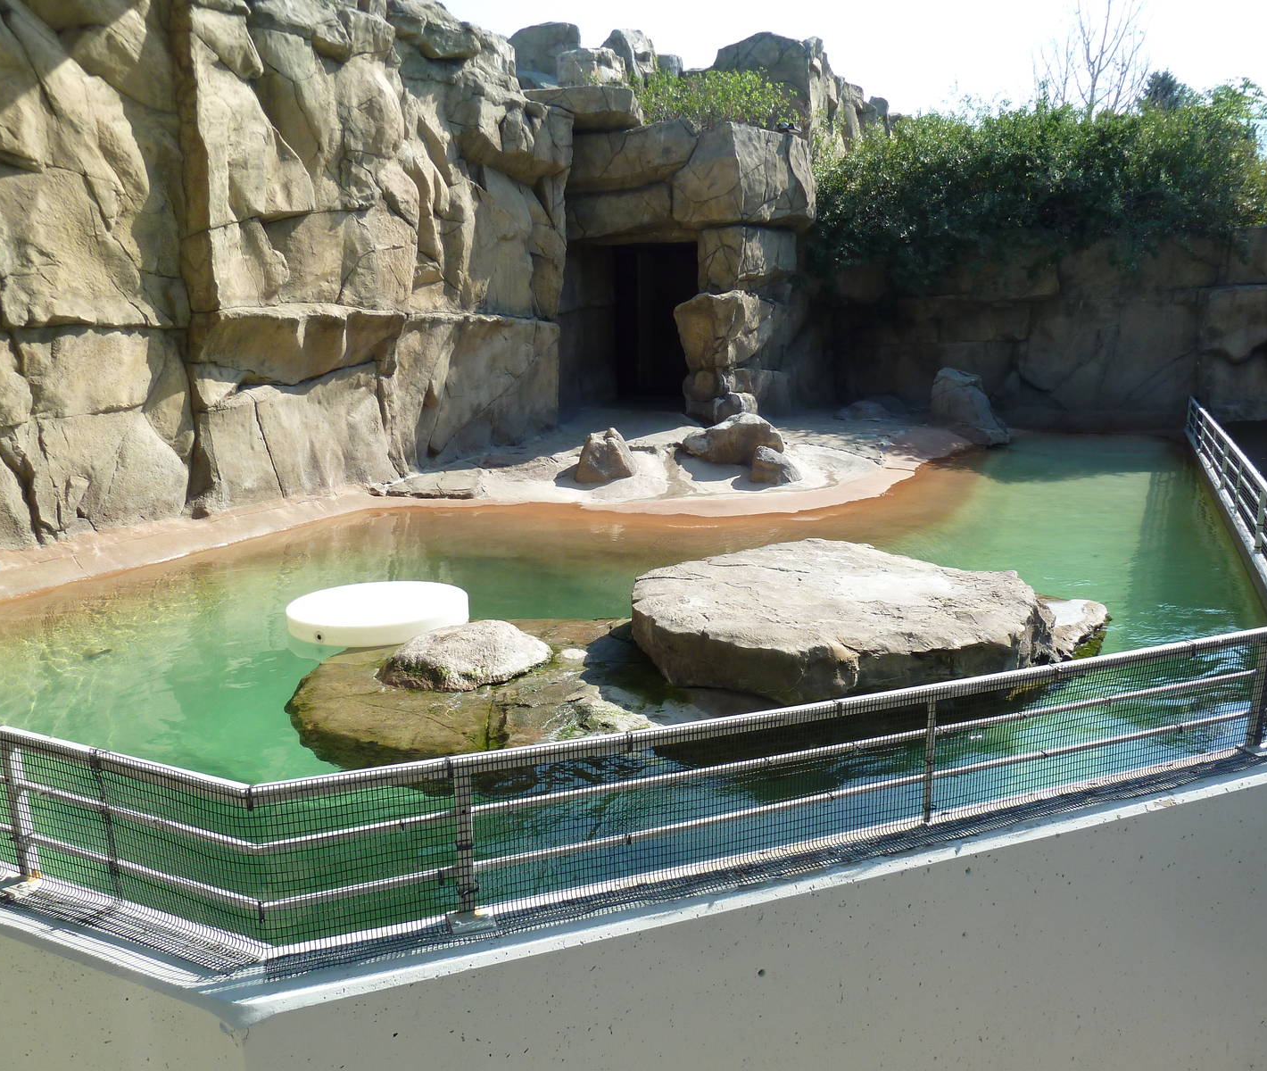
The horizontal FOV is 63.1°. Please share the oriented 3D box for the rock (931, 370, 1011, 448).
[{"bbox_3d":[4.918,-1.925,15.120,1.080,1.100,0.950,-1,12,0],"label":"rock"}]

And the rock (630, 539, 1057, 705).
[{"bbox_3d":[1.063,0.402,5.491,2.100,0.360,1.950,-1,12,0],"label":"rock"}]

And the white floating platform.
[{"bbox_3d":[-1.565,0.473,6.337,1.070,0.135,1.070,-1,12,0],"label":"white floating platform"}]

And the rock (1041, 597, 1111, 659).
[{"bbox_3d":[2.446,0.523,5.719,0.450,0.190,0.550,-5,12,-19],"label":"rock"}]

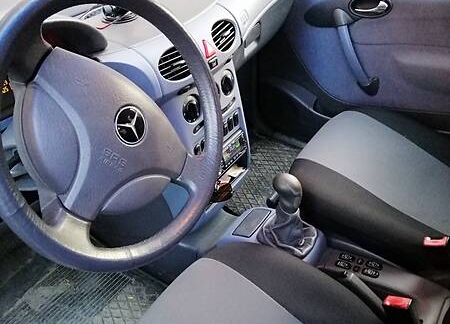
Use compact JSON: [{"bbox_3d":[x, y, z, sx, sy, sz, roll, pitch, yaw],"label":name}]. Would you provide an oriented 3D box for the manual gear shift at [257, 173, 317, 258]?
[{"bbox_3d":[0.136,0.098,0.927,0.120,0.165,0.095,17,39,28],"label":"manual gear shift"}]

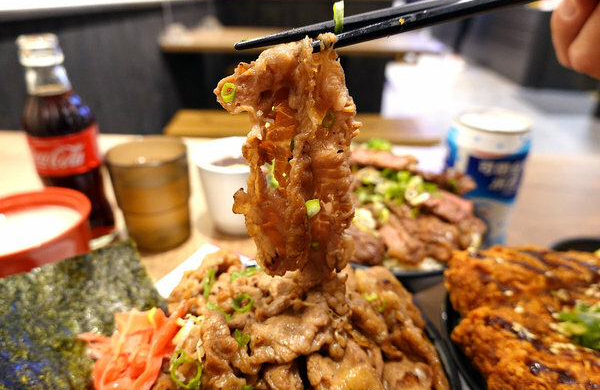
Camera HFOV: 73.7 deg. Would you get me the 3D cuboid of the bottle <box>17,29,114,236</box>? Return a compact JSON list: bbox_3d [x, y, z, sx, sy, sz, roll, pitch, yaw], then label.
[{"bbox_3d":[-0.221,-0.049,0.376,0.059,0.188,0.059,-5,28,-12],"label":"bottle"}]

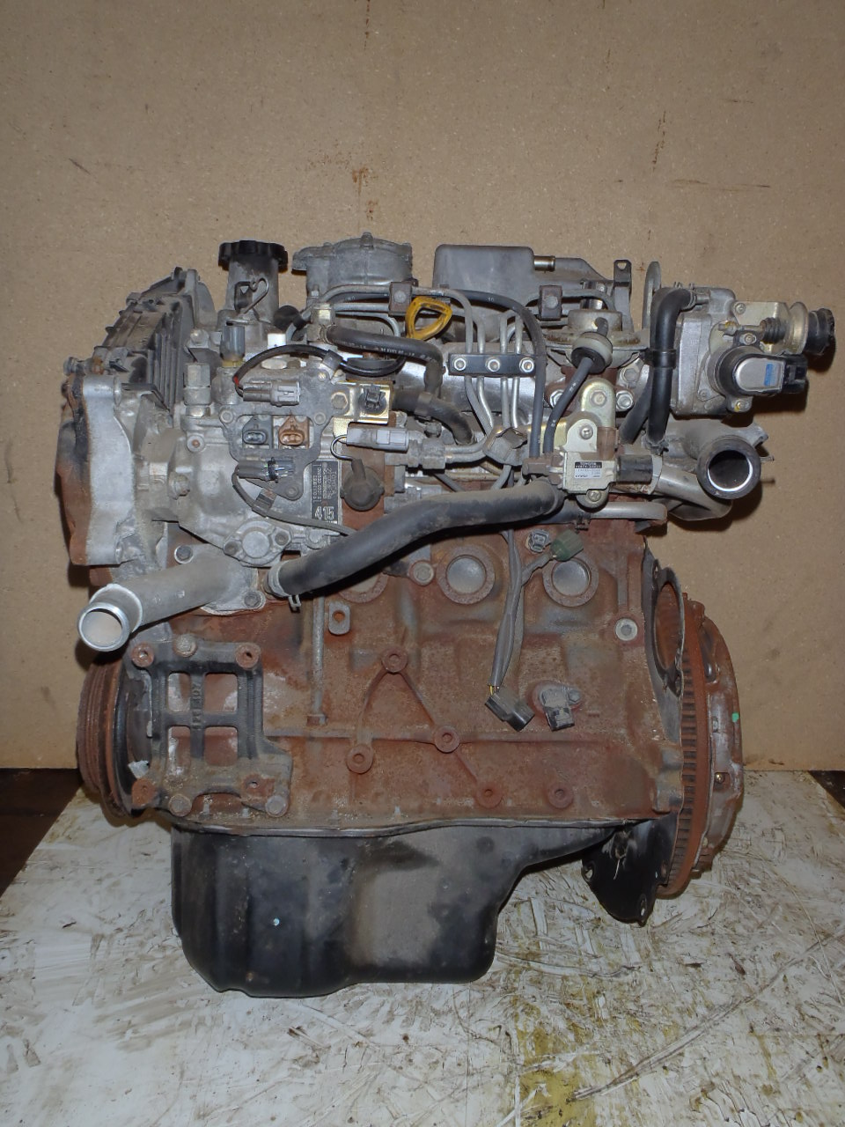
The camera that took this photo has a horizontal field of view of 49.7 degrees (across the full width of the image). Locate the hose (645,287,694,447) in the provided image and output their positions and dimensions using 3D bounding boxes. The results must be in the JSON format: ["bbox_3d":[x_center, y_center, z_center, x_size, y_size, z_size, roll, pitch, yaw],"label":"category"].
[{"bbox_3d":[0.222,-0.176,0.820,0.042,0.141,0.045,-1,18,-3],"label":"hose"}]

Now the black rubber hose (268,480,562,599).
[{"bbox_3d":[-0.006,-0.020,0.755,0.235,0.092,0.065,-1,18,-3],"label":"black rubber hose"}]

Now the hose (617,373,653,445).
[{"bbox_3d":[0.195,-0.142,0.835,0.031,0.064,0.030,-1,18,-3],"label":"hose"}]

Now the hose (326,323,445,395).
[{"bbox_3d":[-0.032,-0.176,0.785,0.099,0.059,0.045,-1,18,-3],"label":"hose"}]

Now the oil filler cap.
[{"bbox_3d":[-0.154,-0.281,0.830,0.062,0.028,0.062,-1,18,-3],"label":"oil filler cap"}]

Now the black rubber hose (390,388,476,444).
[{"bbox_3d":[0.009,-0.134,0.820,0.073,0.049,0.040,-1,18,-3],"label":"black rubber hose"}]

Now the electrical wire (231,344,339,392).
[{"bbox_3d":[-0.112,-0.162,0.755,0.089,0.037,0.030,-1,18,-3],"label":"electrical wire"}]

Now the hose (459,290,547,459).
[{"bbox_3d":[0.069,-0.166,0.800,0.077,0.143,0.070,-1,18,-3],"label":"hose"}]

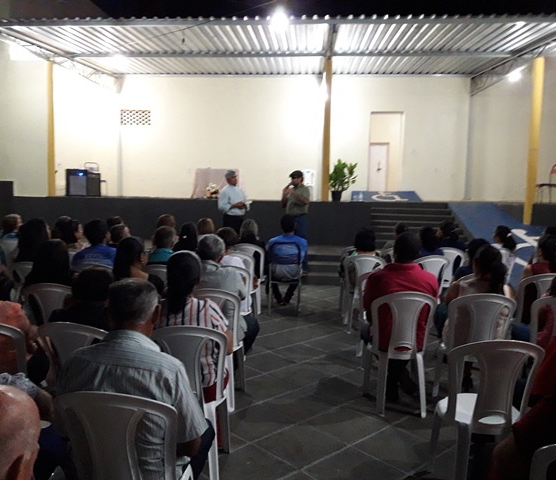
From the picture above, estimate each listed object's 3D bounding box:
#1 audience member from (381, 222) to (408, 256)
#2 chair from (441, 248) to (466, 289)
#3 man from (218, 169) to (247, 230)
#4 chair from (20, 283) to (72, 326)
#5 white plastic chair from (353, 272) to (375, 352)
[{"bbox_3d":[1.528,0.347,6.943,0.480,1.184,0.740,1,6,-2],"label":"audience member"},{"bbox_3d":[2.196,0.513,6.950,0.460,0.890,0.520,1,5,-4],"label":"chair"},{"bbox_3d":[-0.800,-0.309,8.764,0.380,1.740,0.500,4,7,30],"label":"man"},{"bbox_3d":[-1.619,0.735,4.058,0.460,0.880,0.510,2,6,12],"label":"chair"},{"bbox_3d":[0.883,0.684,4.820,0.460,0.890,0.520,1,5,2],"label":"white plastic chair"}]

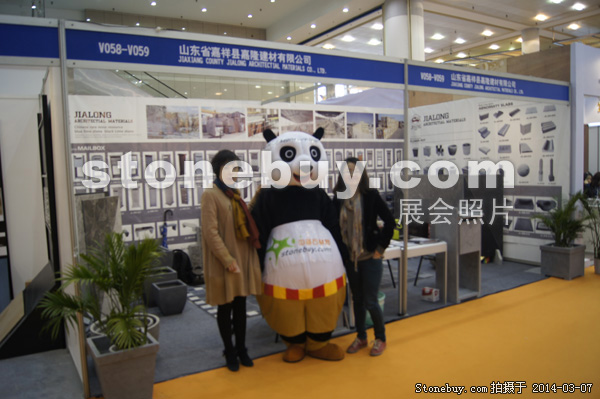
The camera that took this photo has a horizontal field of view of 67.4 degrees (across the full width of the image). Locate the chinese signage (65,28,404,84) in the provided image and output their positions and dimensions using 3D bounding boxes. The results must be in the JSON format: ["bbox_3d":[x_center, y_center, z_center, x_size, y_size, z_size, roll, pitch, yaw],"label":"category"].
[{"bbox_3d":[-0.244,-1.080,3.555,2.853,0.200,0.050,-4,6,-30],"label":"chinese signage"}]

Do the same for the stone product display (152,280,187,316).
[{"bbox_3d":[-1.372,1.049,4.765,0.290,0.299,0.290,-4,6,-31],"label":"stone product display"}]

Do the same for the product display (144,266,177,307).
[{"bbox_3d":[-1.622,0.994,5.127,0.369,0.352,0.369,-5,6,-32],"label":"product display"}]

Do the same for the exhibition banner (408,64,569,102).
[{"bbox_3d":[2.249,-1.267,5.020,2.861,0.200,0.050,-4,6,-31],"label":"exhibition banner"}]

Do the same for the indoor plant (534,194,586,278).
[{"bbox_3d":[3.381,0.444,5.787,0.485,1.108,0.485,-5,6,-33],"label":"indoor plant"}]

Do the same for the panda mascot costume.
[{"bbox_3d":[-0.001,0.351,3.683,0.780,1.830,0.660,-2,5,-8],"label":"panda mascot costume"}]

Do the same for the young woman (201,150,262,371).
[{"bbox_3d":[-0.559,0.462,3.503,0.530,1.670,0.420,-4,5,-30],"label":"young woman"}]

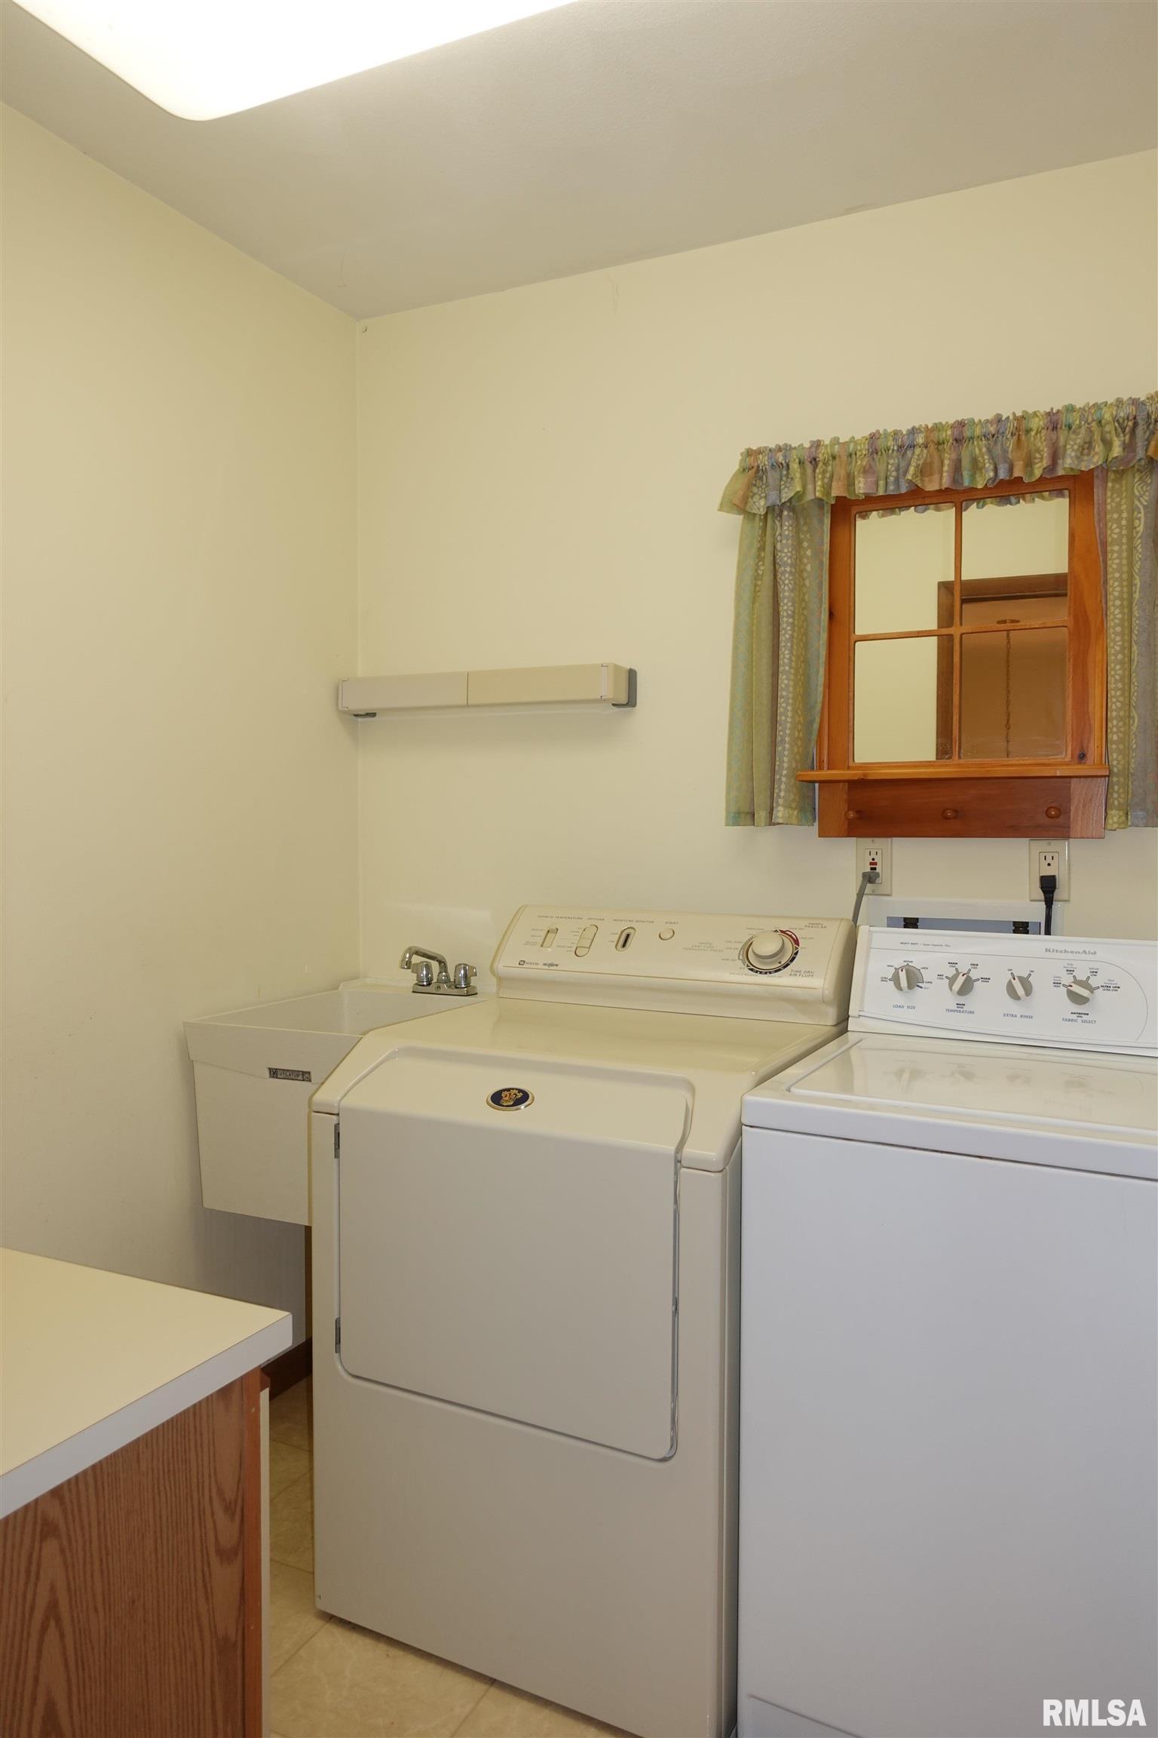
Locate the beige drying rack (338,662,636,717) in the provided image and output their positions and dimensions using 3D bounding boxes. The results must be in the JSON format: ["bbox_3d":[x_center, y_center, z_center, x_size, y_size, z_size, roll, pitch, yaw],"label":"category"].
[{"bbox_3d":[-0.225,-0.394,2.599,0.730,0.089,0.090,2,3,27],"label":"beige drying rack"}]

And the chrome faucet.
[{"bbox_3d":[-0.338,0.226,2.603,0.149,0.129,0.197,2,3,27],"label":"chrome faucet"}]

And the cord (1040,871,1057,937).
[{"bbox_3d":[0.851,0.066,2.101,0.031,0.120,0.040,2,3,27],"label":"cord"}]

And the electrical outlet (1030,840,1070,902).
[{"bbox_3d":[0.860,0.003,2.115,0.070,0.114,0.012,2,3,27],"label":"electrical outlet"}]

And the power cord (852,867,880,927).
[{"bbox_3d":[0.558,0.054,2.248,0.052,0.120,0.040,2,3,27],"label":"power cord"}]

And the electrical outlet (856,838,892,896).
[{"bbox_3d":[0.574,-0.004,2.259,0.070,0.114,0.012,2,3,27],"label":"electrical outlet"}]

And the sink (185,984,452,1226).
[{"bbox_3d":[-0.424,0.482,2.453,0.510,0.389,0.590,2,3,27],"label":"sink"}]

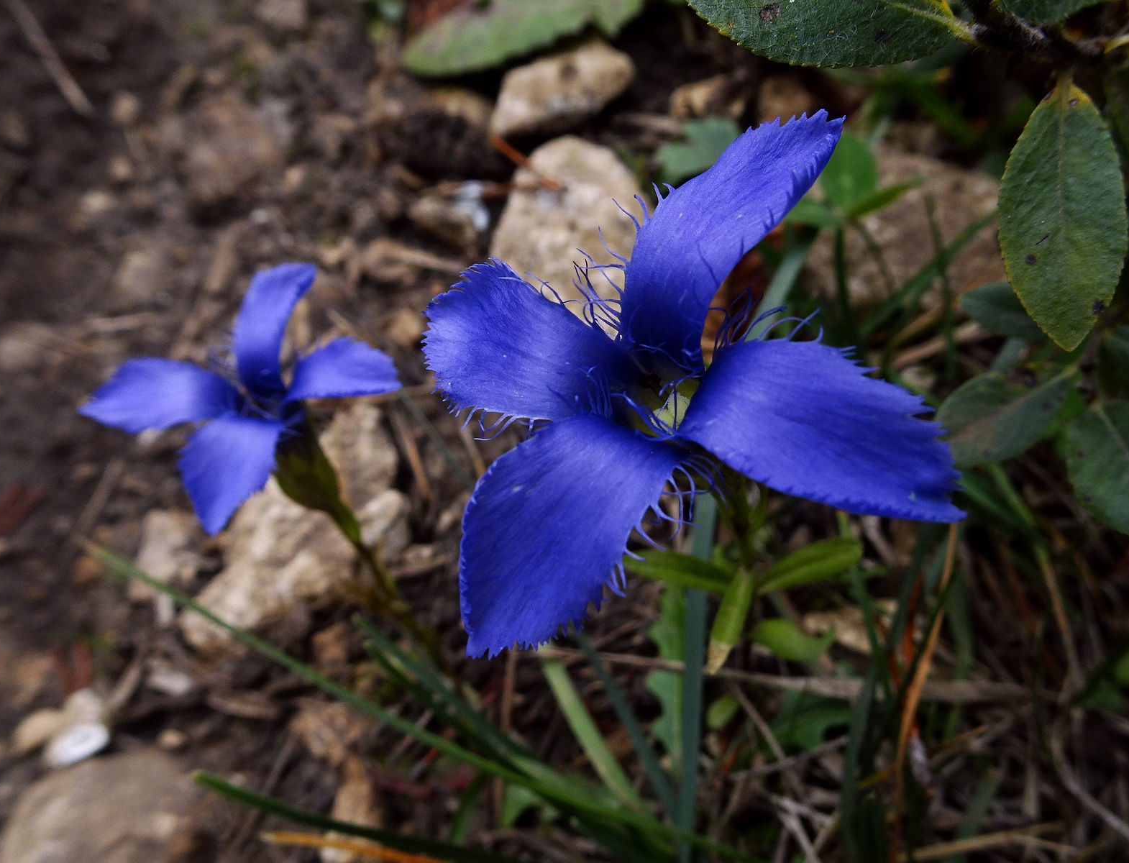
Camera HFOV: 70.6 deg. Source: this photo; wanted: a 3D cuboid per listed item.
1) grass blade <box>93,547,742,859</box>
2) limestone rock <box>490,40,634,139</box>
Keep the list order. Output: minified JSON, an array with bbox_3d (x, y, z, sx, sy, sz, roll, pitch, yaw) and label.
[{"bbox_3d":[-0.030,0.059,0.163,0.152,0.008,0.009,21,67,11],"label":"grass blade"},{"bbox_3d":[-0.001,-0.132,0.308,0.055,0.027,0.036,-4,49,0],"label":"limestone rock"}]

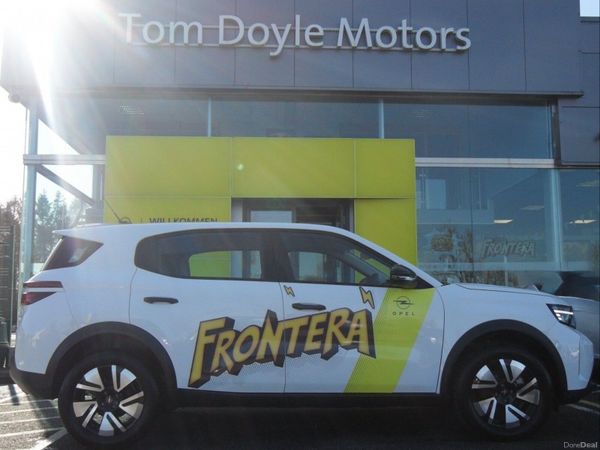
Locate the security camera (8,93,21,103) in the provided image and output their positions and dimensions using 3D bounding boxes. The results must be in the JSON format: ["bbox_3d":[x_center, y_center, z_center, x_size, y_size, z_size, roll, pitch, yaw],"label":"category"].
[{"bbox_3d":[-4.806,-2.146,8.168,0.150,0.160,0.200,-3,-5,30],"label":"security camera"}]

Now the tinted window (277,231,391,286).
[{"bbox_3d":[0.270,0.238,3.459,0.846,0.398,0.110,0,-4,-3],"label":"tinted window"}]

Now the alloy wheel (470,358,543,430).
[{"bbox_3d":[1.389,1.152,3.399,0.483,0.483,0.200,0,-4,-3],"label":"alloy wheel"}]

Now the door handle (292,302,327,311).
[{"bbox_3d":[0.064,0.551,3.273,0.230,0.051,0.050,0,-4,-3],"label":"door handle"}]

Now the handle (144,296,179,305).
[{"bbox_3d":[-0.920,0.502,3.223,0.223,0.051,0.050,0,-4,-3],"label":"handle"}]

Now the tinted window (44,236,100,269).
[{"bbox_3d":[-1.603,0.201,3.420,0.413,0.239,0.120,0,-4,-3],"label":"tinted window"}]

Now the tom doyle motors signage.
[{"bbox_3d":[-0.016,-3.186,8.212,5.951,0.722,0.100,0,-4,-3],"label":"tom doyle motors signage"}]

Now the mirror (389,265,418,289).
[{"bbox_3d":[0.698,0.349,3.273,0.191,0.158,0.220,0,-4,-3],"label":"mirror"}]

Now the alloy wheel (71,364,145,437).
[{"bbox_3d":[-1.255,1.148,3.256,0.463,0.463,0.200,0,-4,-3],"label":"alloy wheel"}]

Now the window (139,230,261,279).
[{"bbox_3d":[-0.694,0.215,3.398,0.888,0.353,0.110,0,-4,-3],"label":"window"}]

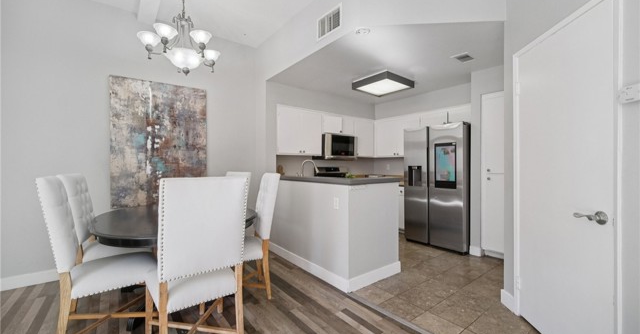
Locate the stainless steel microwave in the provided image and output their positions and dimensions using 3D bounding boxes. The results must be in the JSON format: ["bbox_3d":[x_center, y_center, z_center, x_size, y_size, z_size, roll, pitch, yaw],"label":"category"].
[{"bbox_3d":[0.272,-0.357,4.588,0.758,0.425,0.410,0,0,-37],"label":"stainless steel microwave"}]

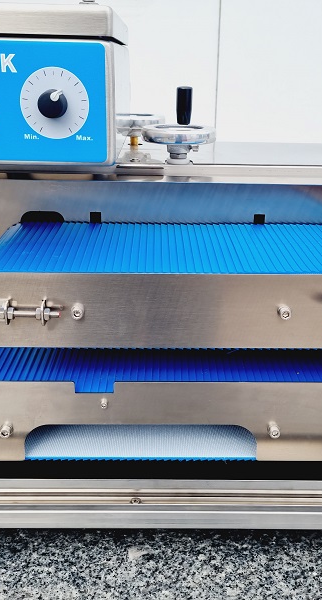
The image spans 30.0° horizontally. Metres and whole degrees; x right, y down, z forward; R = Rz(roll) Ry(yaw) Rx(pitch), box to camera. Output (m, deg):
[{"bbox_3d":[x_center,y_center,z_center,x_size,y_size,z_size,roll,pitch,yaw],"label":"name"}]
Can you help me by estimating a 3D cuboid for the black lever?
[{"bbox_3d":[0.025,-0.215,0.667,0.017,0.039,0.017,0,21,0],"label":"black lever"}]

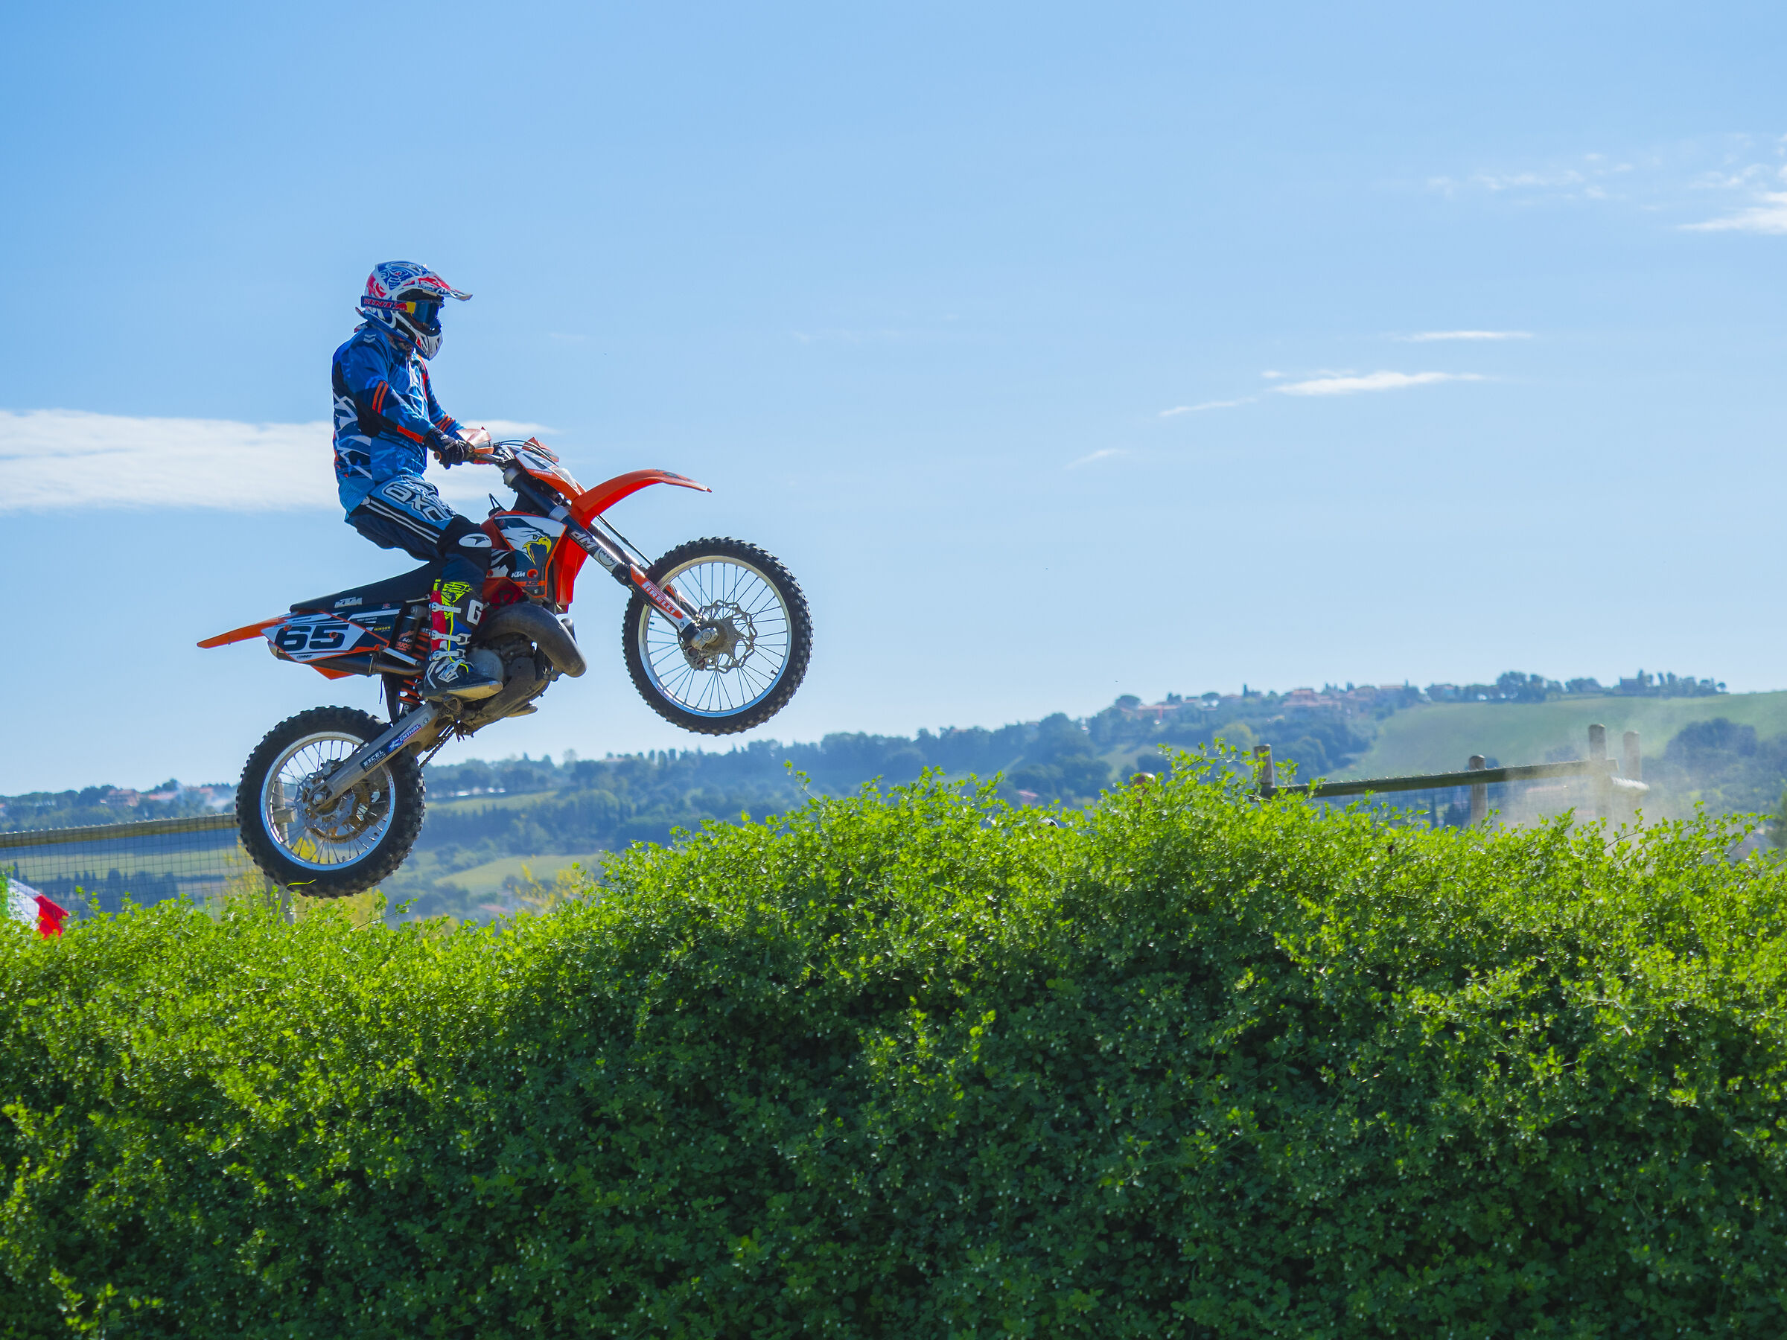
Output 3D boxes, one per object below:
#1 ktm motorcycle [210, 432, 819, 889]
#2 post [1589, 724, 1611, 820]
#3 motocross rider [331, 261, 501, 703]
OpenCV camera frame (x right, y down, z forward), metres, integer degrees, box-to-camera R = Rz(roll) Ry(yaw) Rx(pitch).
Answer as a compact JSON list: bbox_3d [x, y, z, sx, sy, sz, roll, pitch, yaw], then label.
[{"bbox_3d":[-1.401,-0.107,14.449,2.152,1.298,0.820,-23,-12,4],"label":"ktm motorcycle"},{"bbox_3d":[4.130,0.929,24.000,0.095,1.250,0.095,-3,-1,0],"label":"post"},{"bbox_3d":[-1.641,-0.651,14.430,0.660,1.530,0.740,-4,-5,8],"label":"motocross rider"}]

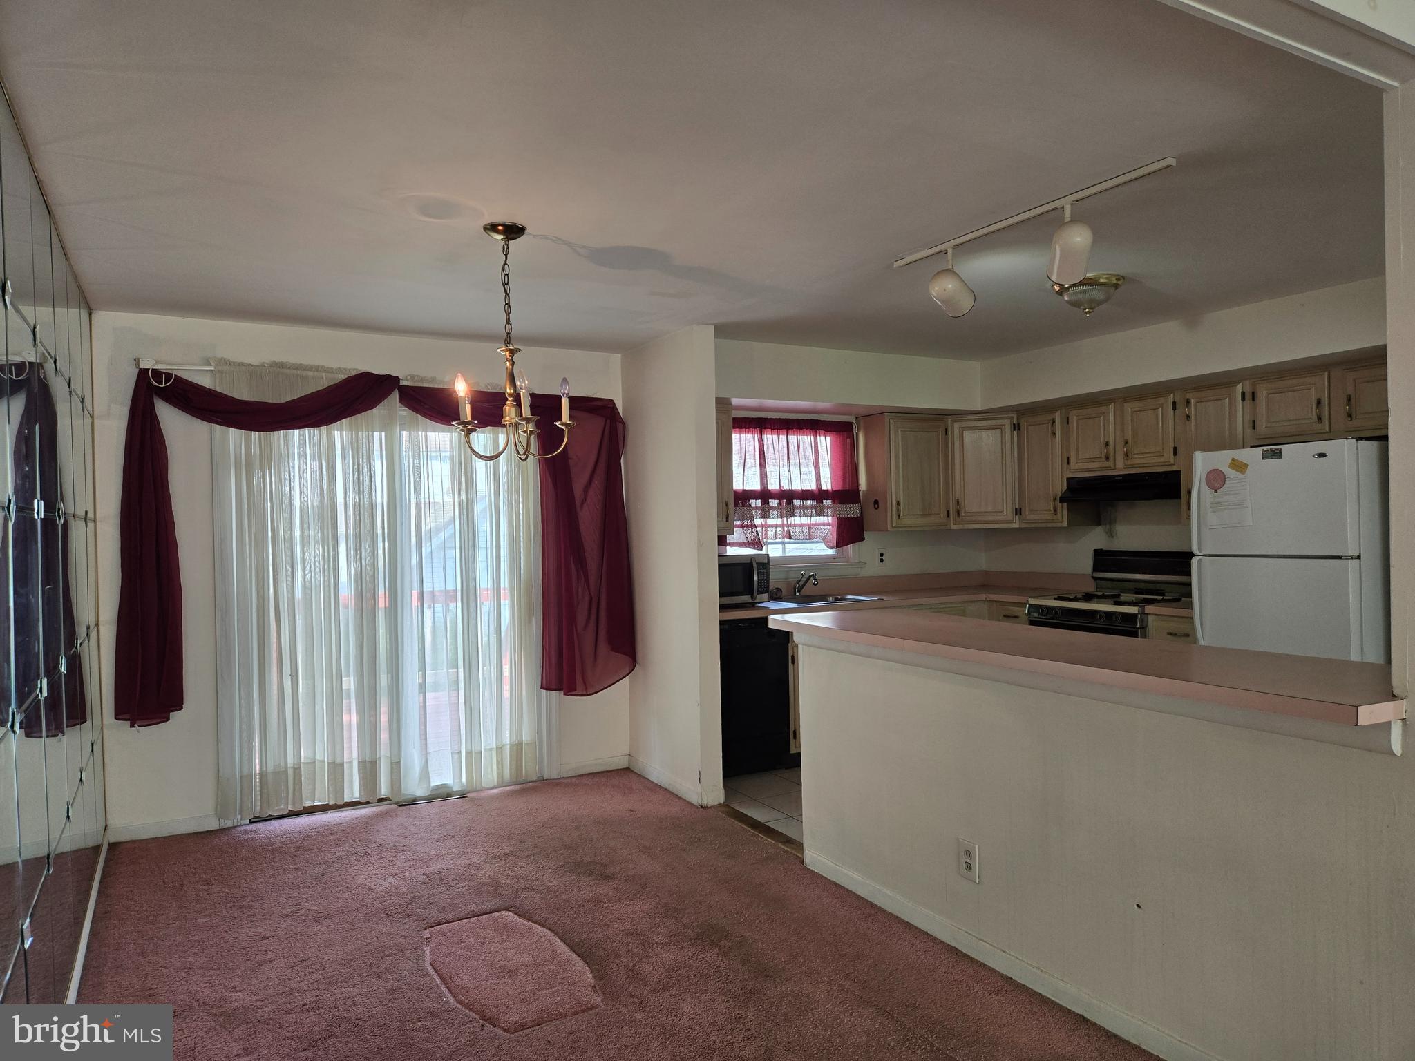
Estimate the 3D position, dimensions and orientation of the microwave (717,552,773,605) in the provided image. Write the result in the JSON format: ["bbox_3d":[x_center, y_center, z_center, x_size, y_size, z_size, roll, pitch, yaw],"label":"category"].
[{"bbox_3d":[0.071,0.282,5.597,0.480,0.285,0.370,-1,1,-29],"label":"microwave"}]

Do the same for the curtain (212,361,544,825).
[{"bbox_3d":[-1.617,0.286,4.844,1.603,2.210,0.100,-1,1,-29],"label":"curtain"}]

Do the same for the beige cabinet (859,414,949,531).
[{"bbox_3d":[1.311,-0.382,6.305,0.545,0.761,0.320,-1,1,-29],"label":"beige cabinet"}]

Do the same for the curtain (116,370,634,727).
[{"bbox_3d":[-1.553,0.080,4.845,2.532,1.670,0.140,-1,1,-29],"label":"curtain"}]

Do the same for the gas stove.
[{"bbox_3d":[2.413,0.737,5.530,0.670,1.200,0.760,-1,1,-29],"label":"gas stove"}]

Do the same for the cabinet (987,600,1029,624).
[{"bbox_3d":[2.171,0.890,6.077,0.610,0.880,0.420,-1,1,-29],"label":"cabinet"}]

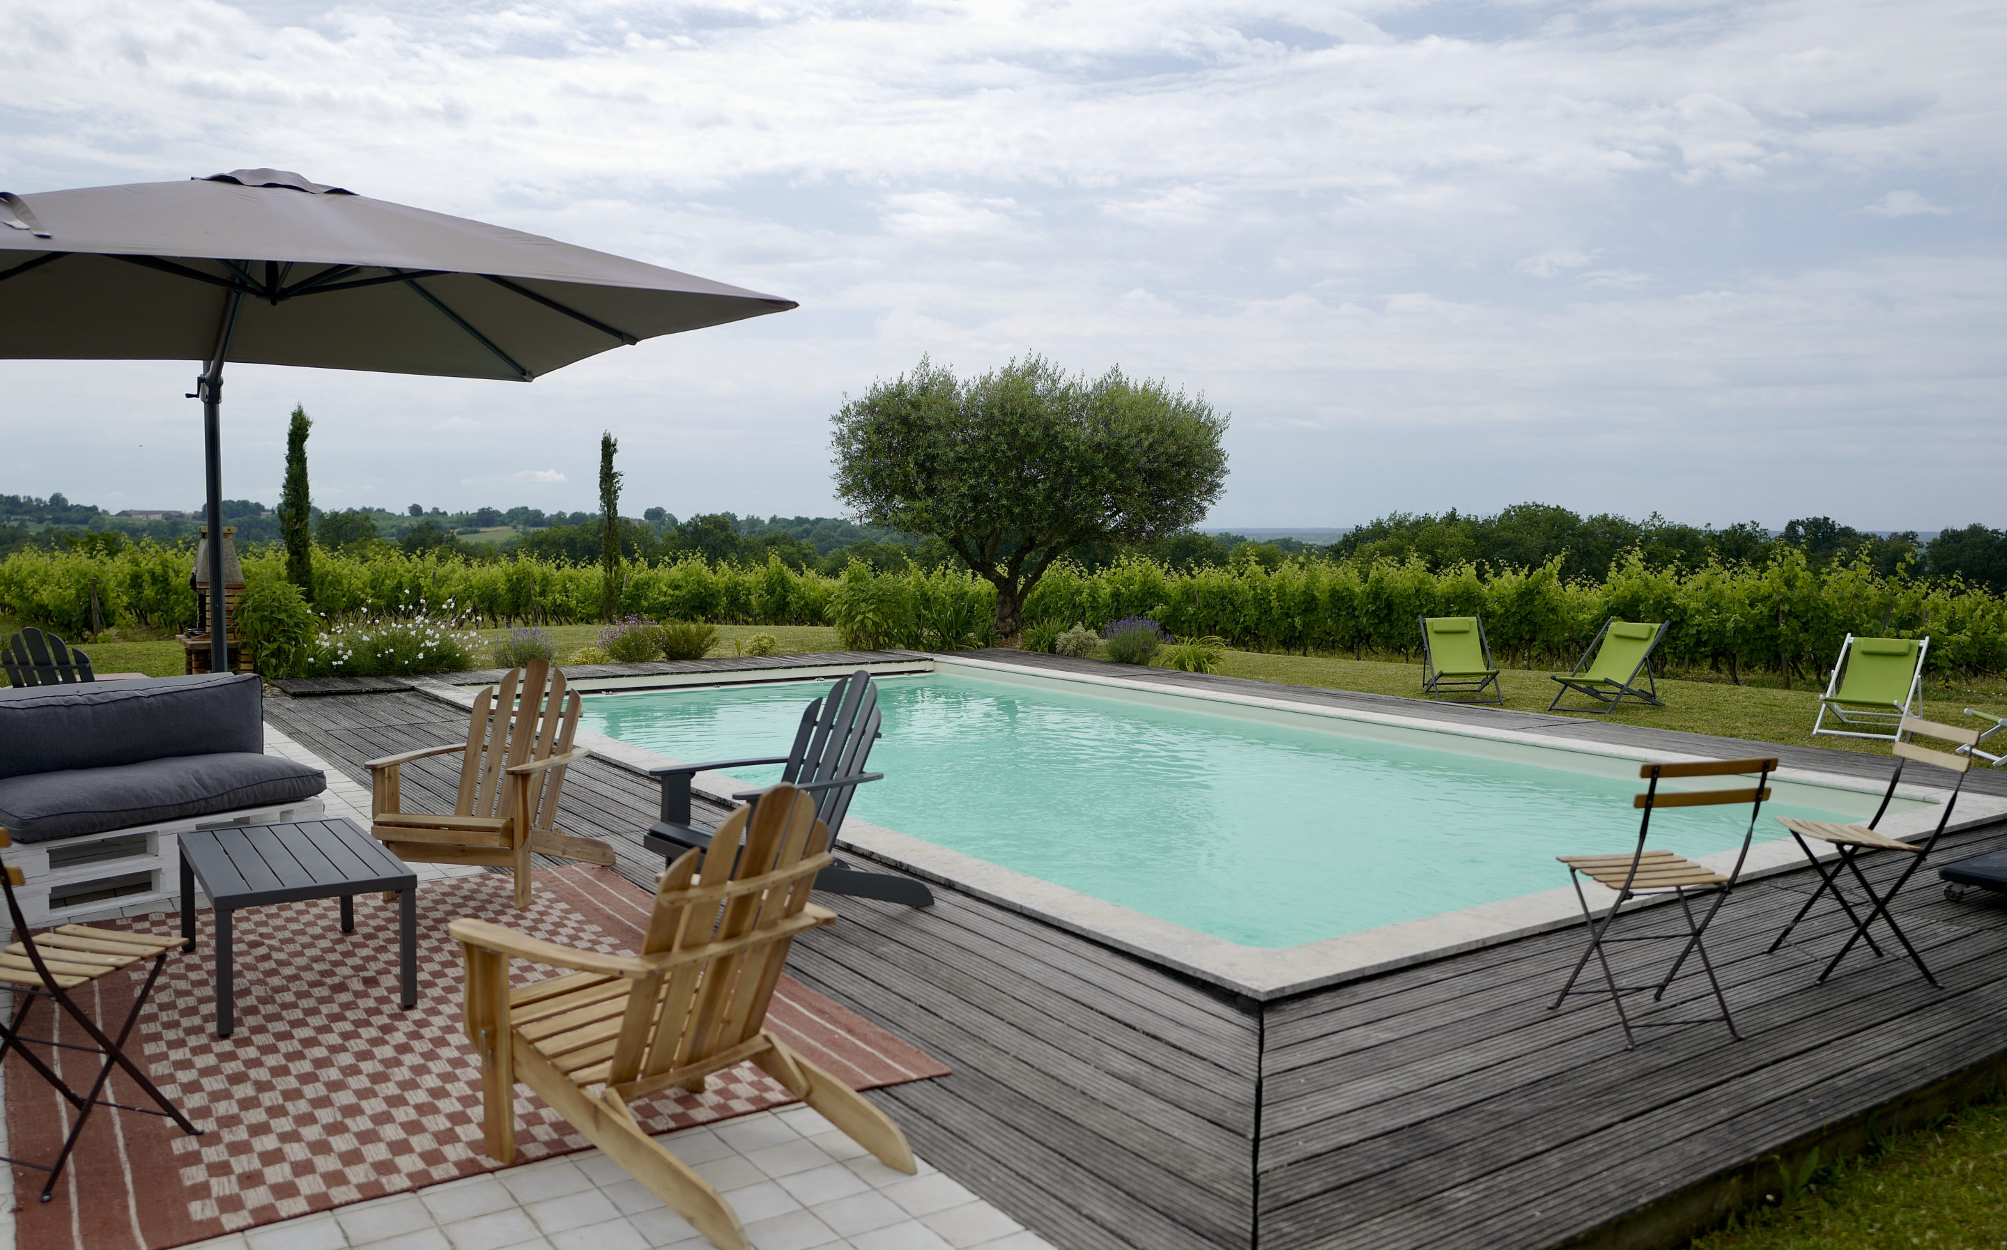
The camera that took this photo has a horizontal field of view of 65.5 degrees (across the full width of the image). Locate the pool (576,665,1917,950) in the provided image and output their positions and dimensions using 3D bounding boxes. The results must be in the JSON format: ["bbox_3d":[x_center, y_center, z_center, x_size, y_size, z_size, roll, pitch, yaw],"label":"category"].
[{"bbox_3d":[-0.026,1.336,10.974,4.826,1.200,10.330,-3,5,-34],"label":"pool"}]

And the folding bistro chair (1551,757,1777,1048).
[{"bbox_3d":[1.922,0.781,4.603,0.445,0.824,0.469,-1,4,-14],"label":"folding bistro chair"}]

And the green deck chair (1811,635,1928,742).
[{"bbox_3d":[6.962,0.483,12.533,0.570,0.745,1.120,3,5,38],"label":"green deck chair"}]

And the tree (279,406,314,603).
[{"bbox_3d":[-12.225,-1.872,27.000,0.620,3.800,0.620,0,4,0],"label":"tree"}]

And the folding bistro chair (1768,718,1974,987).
[{"bbox_3d":[2.868,0.741,5.188,0.469,0.824,0.445,0,4,5],"label":"folding bistro chair"}]

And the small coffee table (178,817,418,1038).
[{"bbox_3d":[-2.327,0.960,5.105,0.560,0.405,1.120,-2,4,-33],"label":"small coffee table"}]

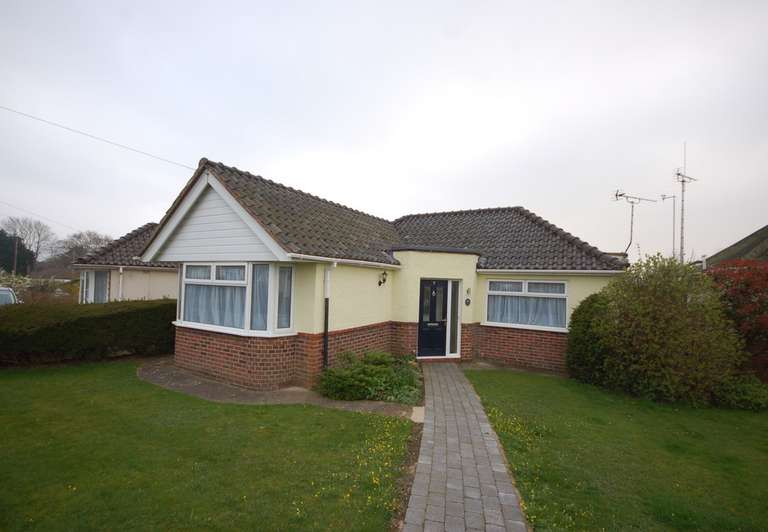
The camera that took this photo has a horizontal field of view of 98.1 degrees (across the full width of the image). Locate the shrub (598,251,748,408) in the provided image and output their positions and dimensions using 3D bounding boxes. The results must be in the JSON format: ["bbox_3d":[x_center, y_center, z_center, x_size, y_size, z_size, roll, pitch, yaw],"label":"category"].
[{"bbox_3d":[5.609,1.211,6.821,2.100,2.650,1.900,0,-3,32],"label":"shrub"}]

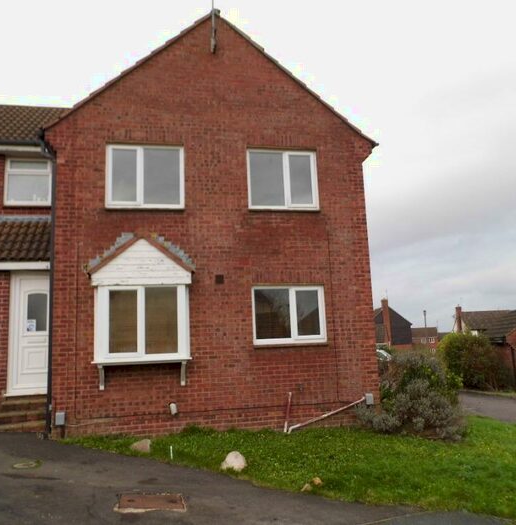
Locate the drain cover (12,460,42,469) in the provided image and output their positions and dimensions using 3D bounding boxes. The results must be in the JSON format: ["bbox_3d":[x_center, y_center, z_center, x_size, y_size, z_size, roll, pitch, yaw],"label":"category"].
[{"bbox_3d":[-2.690,2.368,5.898,0.320,0.030,0.320,-1,-10,-11],"label":"drain cover"}]

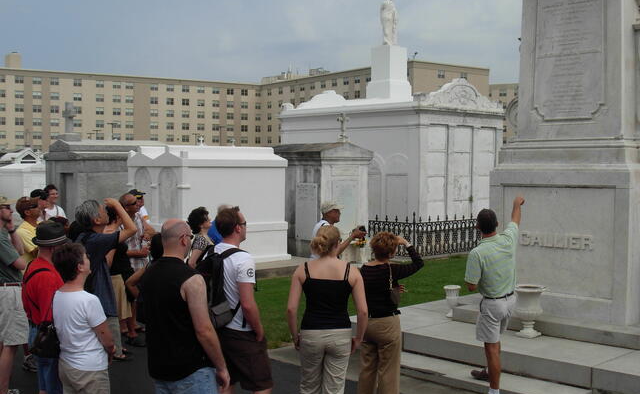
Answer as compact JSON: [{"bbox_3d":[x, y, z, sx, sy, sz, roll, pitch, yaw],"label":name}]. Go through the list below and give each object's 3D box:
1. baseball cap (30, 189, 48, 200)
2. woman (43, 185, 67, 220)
[{"bbox_3d":[-3.335,-0.026,9.900,0.240,0.130,0.175,0,2,6],"label":"baseball cap"},{"bbox_3d":[-3.443,0.735,10.777,0.340,1.780,0.480,2,2,41],"label":"woman"}]

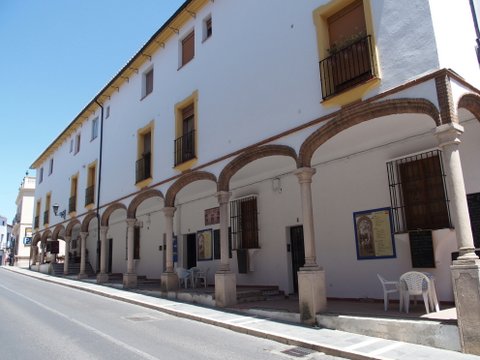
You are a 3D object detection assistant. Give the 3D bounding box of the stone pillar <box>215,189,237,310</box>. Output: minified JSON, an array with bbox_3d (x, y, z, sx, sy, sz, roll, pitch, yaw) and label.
[{"bbox_3d":[-0.455,2.094,11.919,0.447,3.379,0.447,7,-15,-37],"label":"stone pillar"}]

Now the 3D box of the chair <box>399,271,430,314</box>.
[{"bbox_3d":[3.570,2.254,7.849,0.570,0.800,0.550,-9,-14,27],"label":"chair"}]

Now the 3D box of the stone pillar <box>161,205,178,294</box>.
[{"bbox_3d":[-2.657,2.632,14.682,0.447,3.085,0.447,7,-15,-37],"label":"stone pillar"}]

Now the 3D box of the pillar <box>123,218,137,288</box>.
[{"bbox_3d":[-4.938,3.309,17.524,0.447,3.022,0.447,7,-15,-37],"label":"pillar"}]

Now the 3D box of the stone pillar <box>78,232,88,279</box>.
[{"bbox_3d":[-8.908,4.253,21.999,0.460,2.544,0.460,8,-16,-37],"label":"stone pillar"}]

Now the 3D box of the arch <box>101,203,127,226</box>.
[{"bbox_3d":[-6.065,1.714,19.221,0.369,0.930,3.443,7,-15,-37],"label":"arch"}]

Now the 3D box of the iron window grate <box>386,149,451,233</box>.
[{"bbox_3d":[4.350,0.334,9.439,0.195,1.836,1.371,8,-16,-37],"label":"iron window grate"}]

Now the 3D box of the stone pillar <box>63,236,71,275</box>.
[{"bbox_3d":[-11.012,4.804,24.660,0.400,2.375,0.400,8,-16,-37],"label":"stone pillar"}]

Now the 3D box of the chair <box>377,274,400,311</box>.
[{"bbox_3d":[3.130,2.335,8.139,0.540,0.770,0.550,-5,-13,15],"label":"chair"}]

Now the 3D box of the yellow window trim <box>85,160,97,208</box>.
[{"bbox_3d":[-8.551,0.290,22.195,0.213,2.741,1.491,7,-15,-37],"label":"yellow window trim"}]

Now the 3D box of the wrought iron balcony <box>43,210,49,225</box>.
[{"bbox_3d":[-14.969,2.982,30.052,0.199,0.994,1.349,7,-15,-37],"label":"wrought iron balcony"}]

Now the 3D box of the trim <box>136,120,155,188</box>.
[{"bbox_3d":[-3.901,-1.028,16.133,0.260,2.548,1.560,8,-16,-37],"label":"trim"}]

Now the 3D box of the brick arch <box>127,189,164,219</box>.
[{"bbox_3d":[-3.721,0.920,15.767,0.325,0.929,3.458,8,-16,-37],"label":"brick arch"}]

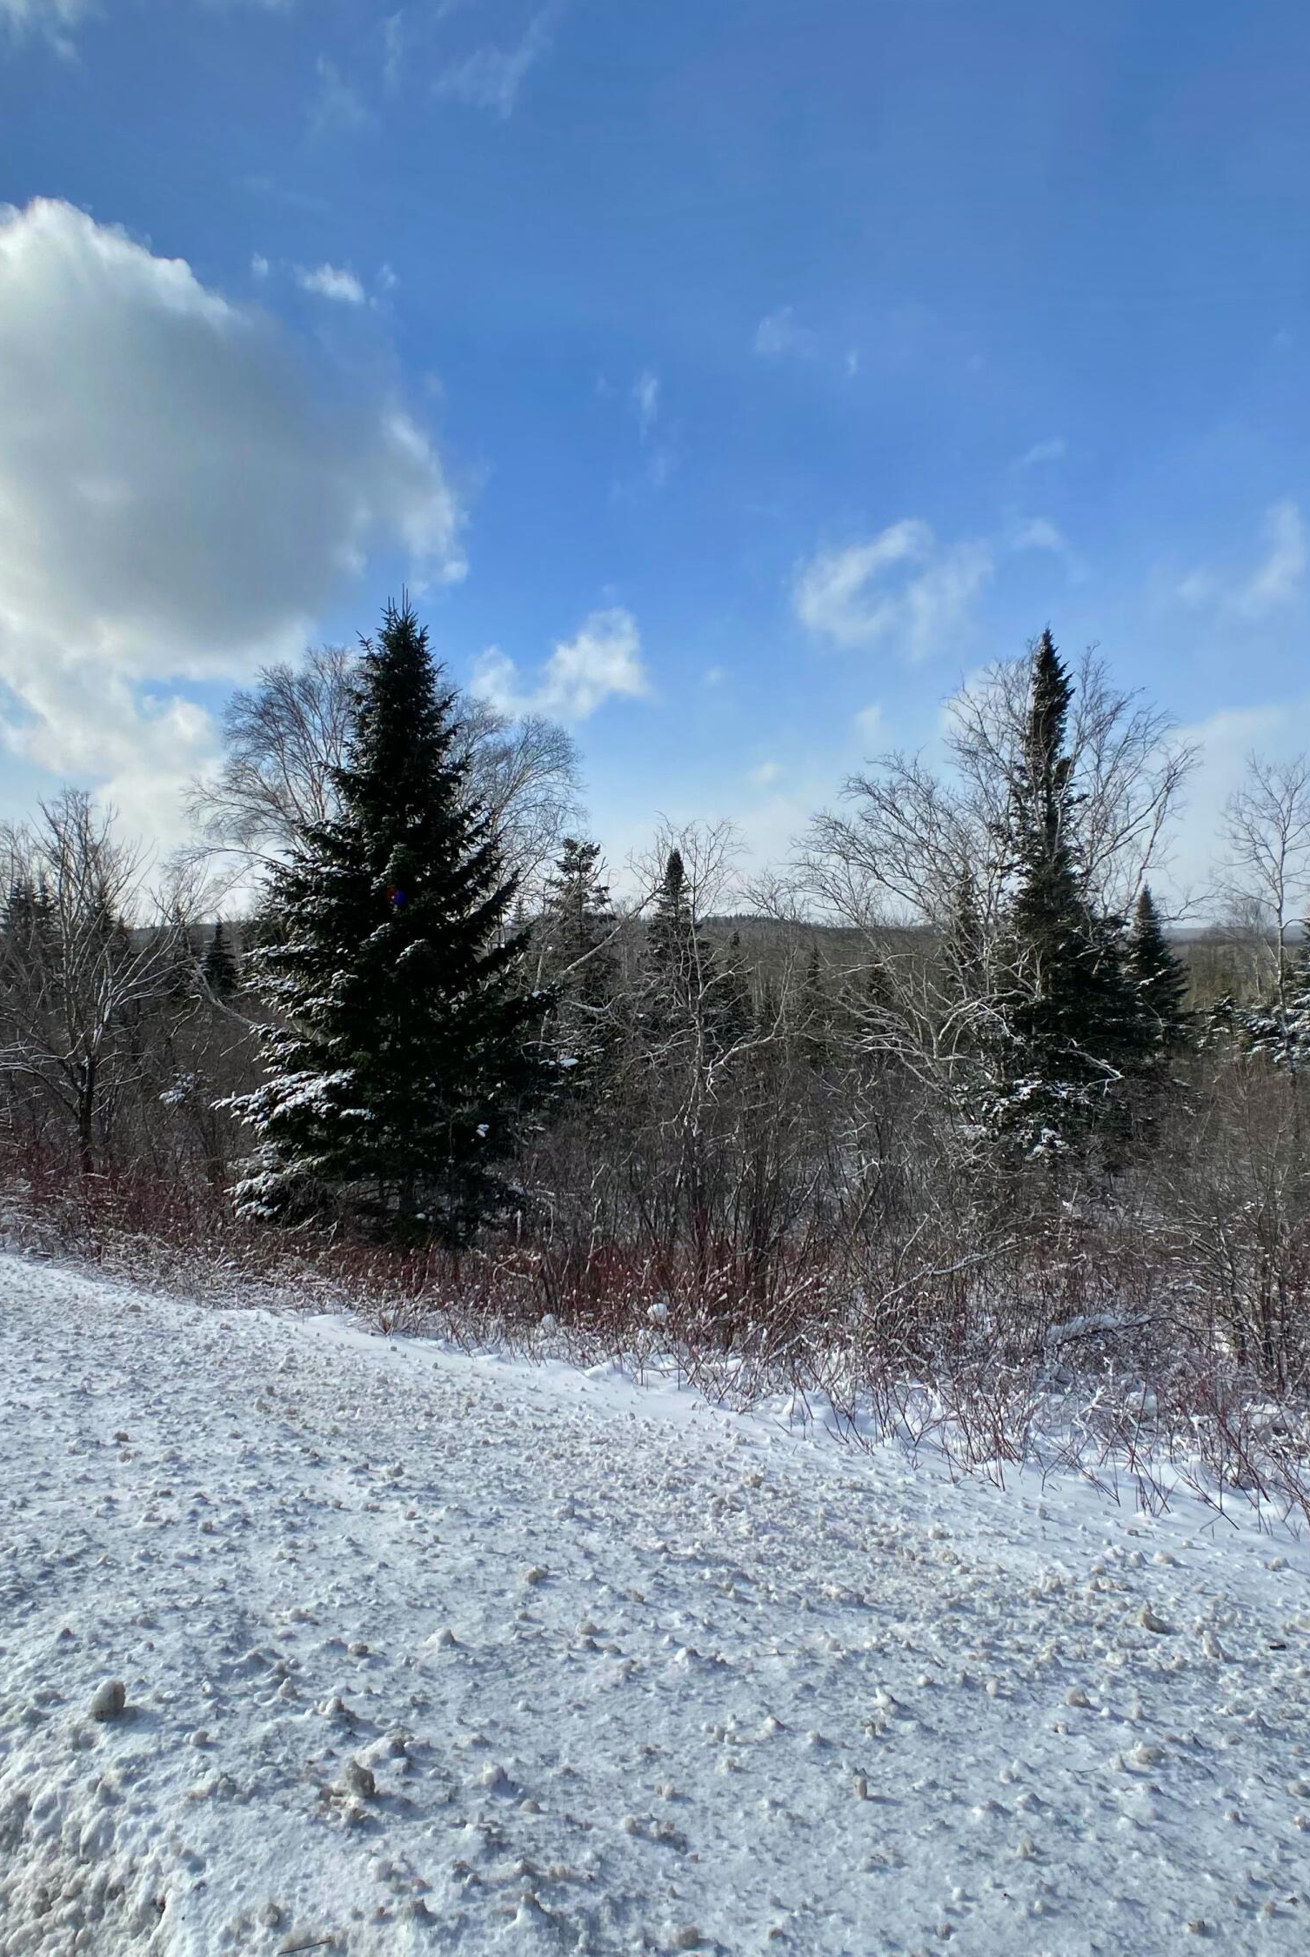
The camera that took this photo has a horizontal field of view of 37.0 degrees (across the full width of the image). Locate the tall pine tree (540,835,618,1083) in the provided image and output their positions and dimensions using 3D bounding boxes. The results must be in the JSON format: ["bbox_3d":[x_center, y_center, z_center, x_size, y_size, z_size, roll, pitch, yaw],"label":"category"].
[{"bbox_3d":[-1.240,-0.100,31.000,1.450,4.290,1.450,0,1,0],"label":"tall pine tree"}]

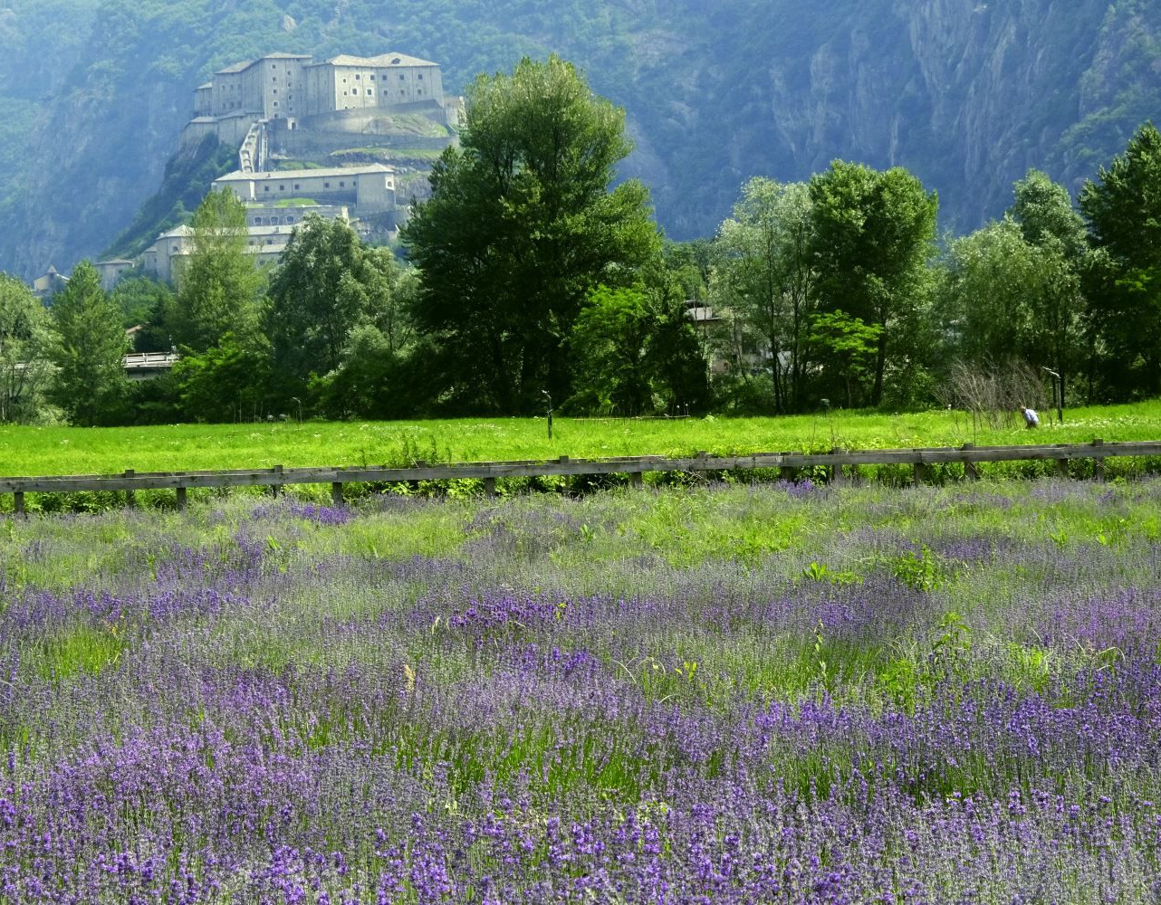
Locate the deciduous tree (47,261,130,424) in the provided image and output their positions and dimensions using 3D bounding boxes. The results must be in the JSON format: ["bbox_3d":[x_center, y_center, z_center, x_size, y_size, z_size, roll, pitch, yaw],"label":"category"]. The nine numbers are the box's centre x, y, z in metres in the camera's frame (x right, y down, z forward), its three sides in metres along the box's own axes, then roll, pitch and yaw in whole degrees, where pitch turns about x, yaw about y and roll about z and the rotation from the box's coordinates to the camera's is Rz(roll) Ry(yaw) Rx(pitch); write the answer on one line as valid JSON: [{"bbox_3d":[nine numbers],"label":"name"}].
[{"bbox_3d":[-20.419,-4.517,130.000,3.436,6.919,3.264,-1,1,0],"label":"deciduous tree"}]

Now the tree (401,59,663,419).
[{"bbox_3d":[-2.242,-10.117,147.000,12.105,17.044,11.500,-1,1,0],"label":"tree"}]

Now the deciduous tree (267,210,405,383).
[{"bbox_3d":[-11.532,-6.379,147.000,6.576,9.568,6.247,-1,1,0],"label":"deciduous tree"}]

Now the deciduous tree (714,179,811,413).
[{"bbox_3d":[8.643,-7.301,147.000,4.882,11.113,4.638,-1,1,0],"label":"deciduous tree"}]

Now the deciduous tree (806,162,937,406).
[{"bbox_3d":[13.624,-7.824,147.000,6.277,11.662,5.963,-1,1,0],"label":"deciduous tree"}]

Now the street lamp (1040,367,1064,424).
[{"bbox_3d":[15.825,-1.869,105.000,0.765,2.029,0.150,-1,1,-11],"label":"street lamp"}]

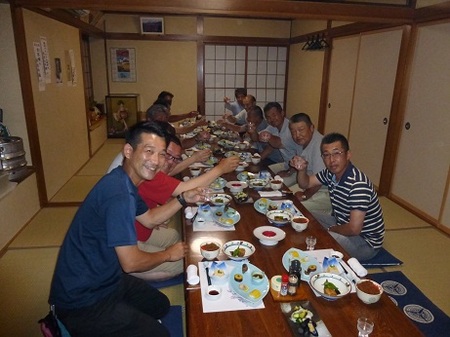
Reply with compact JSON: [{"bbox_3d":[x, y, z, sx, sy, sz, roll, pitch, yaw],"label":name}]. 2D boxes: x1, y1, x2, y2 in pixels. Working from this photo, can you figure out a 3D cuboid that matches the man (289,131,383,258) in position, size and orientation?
[{"bbox_3d":[0.791,0.222,2.232,0.730,0.950,0.580,-8,19,-26],"label":"man"}]

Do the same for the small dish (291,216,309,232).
[{"bbox_3d":[0.487,0.370,2.125,0.114,0.069,0.114,1,17,0],"label":"small dish"}]

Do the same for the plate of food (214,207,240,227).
[{"bbox_3d":[0.003,0.316,2.250,0.195,0.040,0.250,-1,17,-8],"label":"plate of food"}]

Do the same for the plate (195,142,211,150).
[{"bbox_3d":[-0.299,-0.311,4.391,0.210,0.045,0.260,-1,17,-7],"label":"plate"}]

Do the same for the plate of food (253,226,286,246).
[{"bbox_3d":[0.263,0.412,1.933,0.194,0.052,0.194,1,17,0],"label":"plate of food"}]

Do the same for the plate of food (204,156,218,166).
[{"bbox_3d":[-0.173,-0.095,3.678,0.190,0.050,0.280,-2,17,-8],"label":"plate of food"}]

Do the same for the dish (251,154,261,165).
[{"bbox_3d":[0.334,-0.082,3.516,0.107,0.068,0.107,1,17,0],"label":"dish"}]

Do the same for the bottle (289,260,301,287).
[{"bbox_3d":[0.344,0.507,1.559,0.056,0.137,0.056,-1,17,-7],"label":"bottle"}]

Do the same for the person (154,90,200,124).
[{"bbox_3d":[-0.809,-0.633,4.919,0.820,0.980,0.560,-1,17,-7],"label":"person"}]

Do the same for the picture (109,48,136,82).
[{"bbox_3d":[-2.019,-2.050,6.504,0.475,0.640,0.025,-1,17,-7],"label":"picture"}]

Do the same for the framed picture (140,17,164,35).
[{"bbox_3d":[-1.399,-2.760,6.315,0.450,0.300,0.030,-1,25,-7],"label":"framed picture"}]

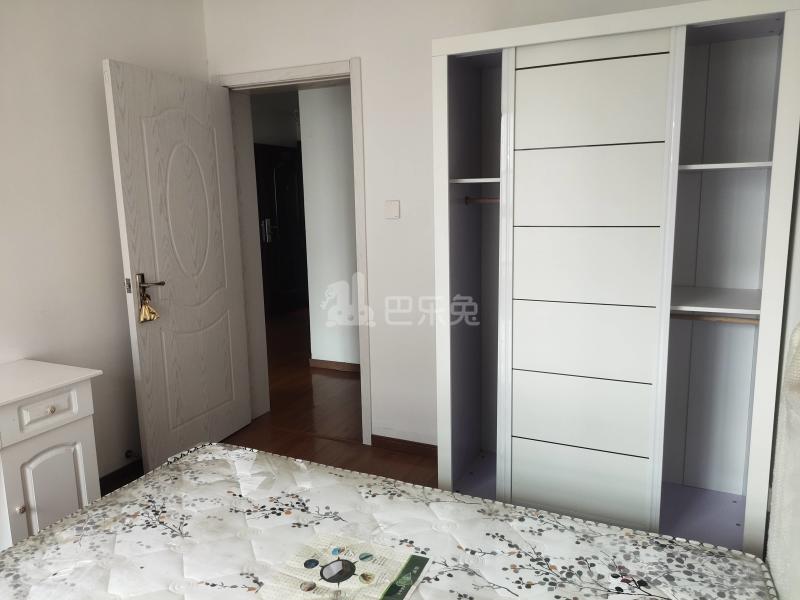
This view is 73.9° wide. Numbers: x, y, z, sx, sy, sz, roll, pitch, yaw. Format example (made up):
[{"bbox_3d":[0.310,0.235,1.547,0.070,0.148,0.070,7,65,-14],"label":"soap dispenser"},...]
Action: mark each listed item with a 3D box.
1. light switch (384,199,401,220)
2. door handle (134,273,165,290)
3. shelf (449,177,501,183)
[{"bbox_3d":[-0.042,-0.466,2.745,0.087,0.091,0.013,2,10,22],"label":"light switch"},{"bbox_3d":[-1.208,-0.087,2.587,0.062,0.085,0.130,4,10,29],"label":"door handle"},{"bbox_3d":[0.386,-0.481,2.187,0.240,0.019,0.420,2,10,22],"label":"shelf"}]

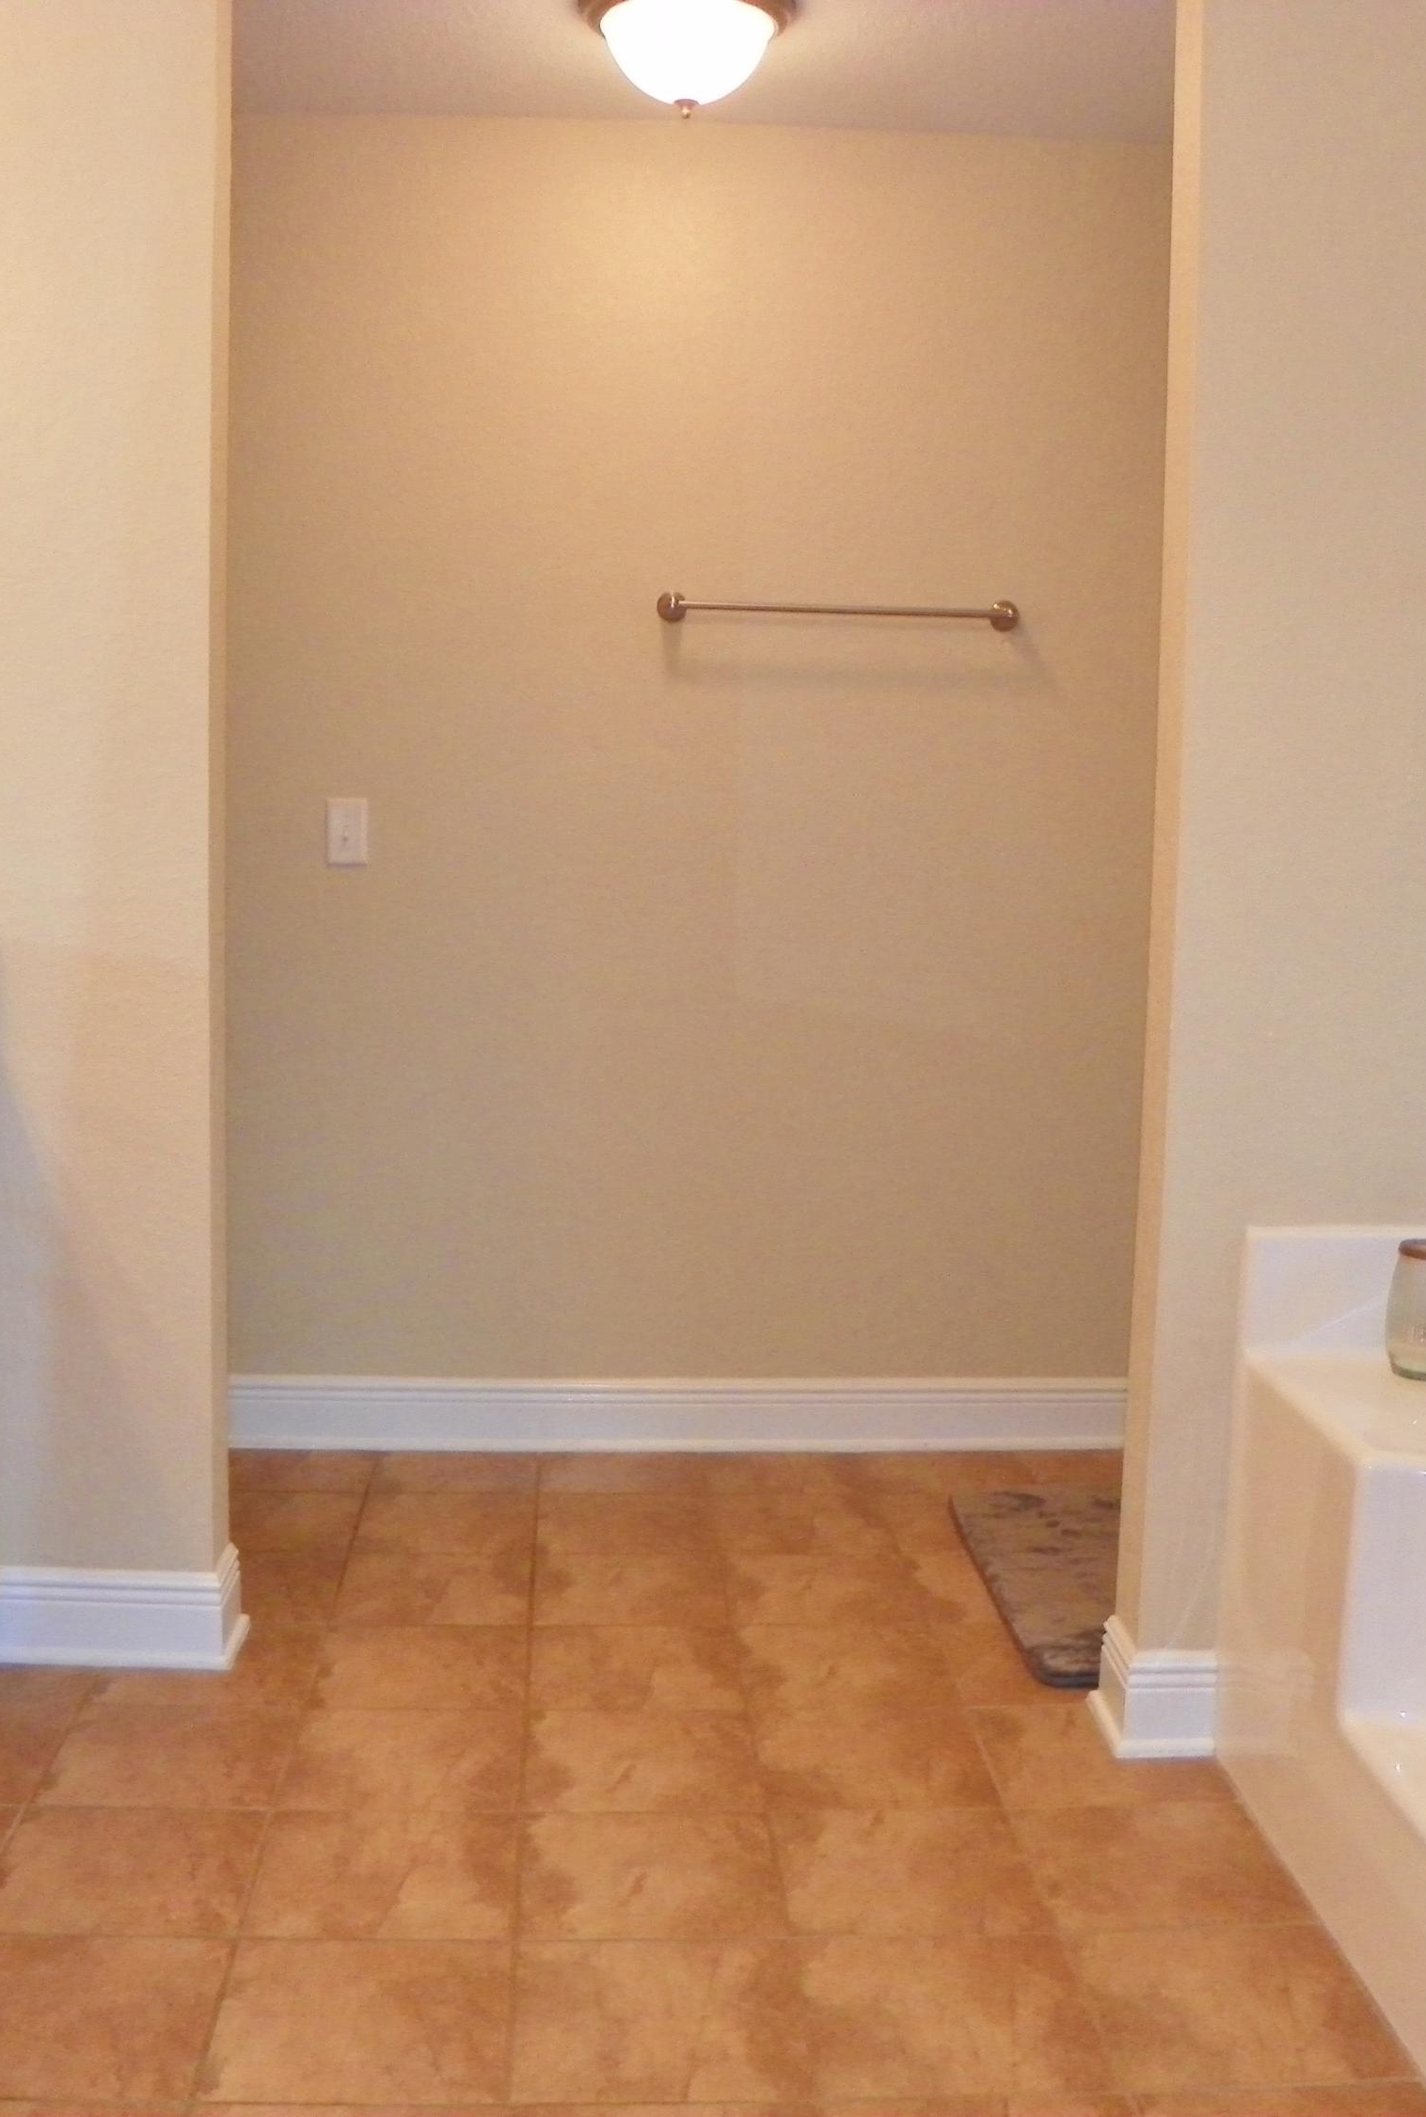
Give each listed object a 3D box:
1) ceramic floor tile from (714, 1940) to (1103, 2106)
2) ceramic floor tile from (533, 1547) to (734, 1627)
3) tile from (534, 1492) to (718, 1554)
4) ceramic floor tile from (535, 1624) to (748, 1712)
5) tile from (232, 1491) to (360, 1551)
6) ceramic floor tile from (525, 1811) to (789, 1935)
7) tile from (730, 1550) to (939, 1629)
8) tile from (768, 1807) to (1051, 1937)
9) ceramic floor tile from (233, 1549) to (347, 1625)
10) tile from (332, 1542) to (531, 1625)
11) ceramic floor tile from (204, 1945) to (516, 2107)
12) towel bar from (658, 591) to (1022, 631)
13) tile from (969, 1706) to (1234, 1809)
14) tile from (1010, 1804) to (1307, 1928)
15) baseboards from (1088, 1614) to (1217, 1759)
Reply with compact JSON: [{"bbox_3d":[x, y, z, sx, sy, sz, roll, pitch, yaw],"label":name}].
[{"bbox_3d":[0.232,0.972,2.163,0.320,0.012,0.300,1,7,-4],"label":"ceramic floor tile"},{"bbox_3d":[-0.130,0.840,3.342,0.298,0.010,0.298,1,7,-4],"label":"ceramic floor tile"},{"bbox_3d":[-0.150,0.802,3.631,0.302,0.010,0.302,1,7,-4],"label":"tile"},{"bbox_3d":[-0.112,0.873,3.032,0.302,0.010,0.302,1,7,-4],"label":"ceramic floor tile"},{"bbox_3d":[-0.751,0.789,3.606,0.300,0.012,0.300,1,7,-4],"label":"tile"},{"bbox_3d":[-0.072,0.949,2.456,0.298,0.010,0.298,1,7,-4],"label":"ceramic floor tile"},{"bbox_3d":[0.170,0.858,3.398,0.300,0.012,0.300,1,7,-4],"label":"tile"},{"bbox_3d":[0.225,0.942,2.461,0.300,0.012,0.300,1,7,-4],"label":"tile"},{"bbox_3d":[-0.727,0.825,3.294,0.302,0.010,0.302,1,7,-4],"label":"ceramic floor tile"},{"bbox_3d":[-0.437,0.843,3.357,0.300,0.012,0.300,1,7,-4],"label":"tile"},{"bbox_3d":[-0.354,0.983,2.166,0.300,0.012,0.300,1,7,-4],"label":"ceramic floor tile"},{"bbox_3d":[0.237,-0.816,3.862,0.670,0.058,0.072,1,7,-4],"label":"towel bar"},{"bbox_3d":[0.505,0.911,2.782,0.300,0.012,0.300,1,7,-4],"label":"tile"},{"bbox_3d":[0.518,0.944,2.474,0.302,0.010,0.302,1,7,-4],"label":"tile"},{"bbox_3d":[0.589,0.833,2.857,0.137,0.143,0.200,1,7,-4],"label":"baseboards"}]

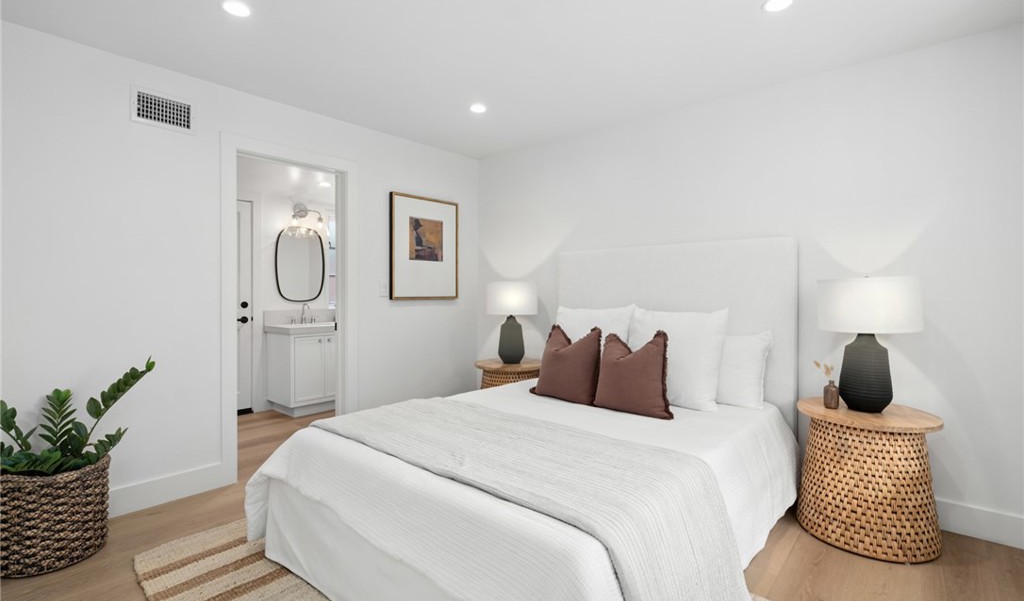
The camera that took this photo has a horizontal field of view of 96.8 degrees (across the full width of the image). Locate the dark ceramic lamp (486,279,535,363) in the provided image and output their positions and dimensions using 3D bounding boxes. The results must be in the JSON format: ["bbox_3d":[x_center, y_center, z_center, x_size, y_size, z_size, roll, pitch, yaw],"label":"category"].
[{"bbox_3d":[0.000,0.175,3.674,0.410,0.660,0.410,0,2,0],"label":"dark ceramic lamp"}]

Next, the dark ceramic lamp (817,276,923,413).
[{"bbox_3d":[1.760,0.216,2.257,0.410,0.660,0.410,1,2,41],"label":"dark ceramic lamp"}]

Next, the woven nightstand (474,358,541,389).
[{"bbox_3d":[-0.015,0.806,3.691,0.565,0.605,0.565,1,2,41],"label":"woven nightstand"}]

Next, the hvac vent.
[{"bbox_3d":[-1.927,-1.055,2.521,0.024,0.198,0.293,1,2,41],"label":"hvac vent"}]

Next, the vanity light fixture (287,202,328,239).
[{"bbox_3d":[-2.090,-0.821,4.614,0.250,0.365,0.450,1,2,41],"label":"vanity light fixture"}]

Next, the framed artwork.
[{"bbox_3d":[-0.737,-0.438,3.903,0.043,0.860,0.705,1,2,41],"label":"framed artwork"}]

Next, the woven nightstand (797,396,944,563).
[{"bbox_3d":[1.746,0.848,2.261,0.565,0.605,0.565,1,2,41],"label":"woven nightstand"}]

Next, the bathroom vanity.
[{"bbox_3d":[-1.988,0.657,4.538,0.540,0.850,0.635,1,2,41],"label":"bathroom vanity"}]

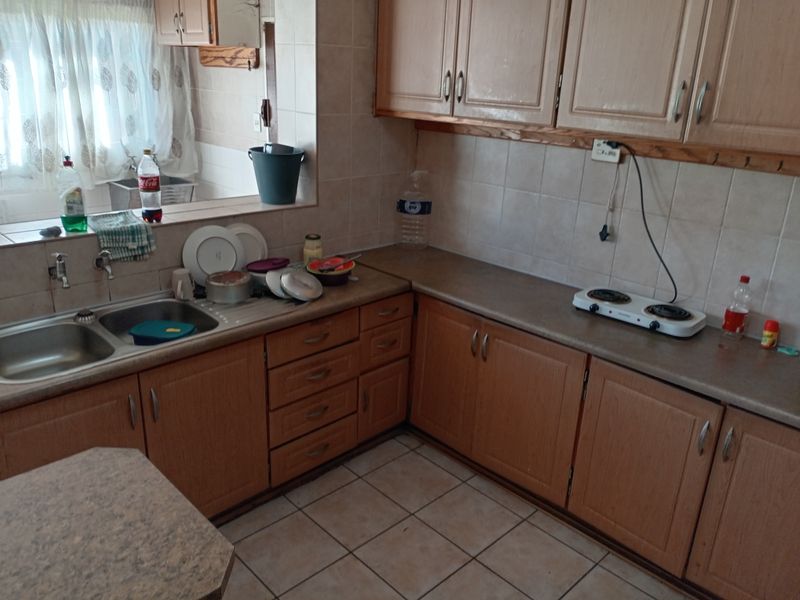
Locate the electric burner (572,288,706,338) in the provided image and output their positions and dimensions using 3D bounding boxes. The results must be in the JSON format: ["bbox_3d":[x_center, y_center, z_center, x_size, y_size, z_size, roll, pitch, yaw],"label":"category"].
[{"bbox_3d":[0.971,0.039,2.547,0.225,0.068,0.467,-16,27,-42],"label":"electric burner"}]

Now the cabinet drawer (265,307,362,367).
[{"bbox_3d":[-0.470,0.100,2.653,0.457,0.138,0.410,-16,27,-42],"label":"cabinet drawer"}]

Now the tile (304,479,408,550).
[{"bbox_3d":[-0.183,0.902,2.639,0.331,0.010,0.331,-16,27,-42],"label":"tile"}]

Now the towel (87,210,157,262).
[{"bbox_3d":[-1.156,-0.254,2.533,0.225,0.150,0.286,-16,27,-42],"label":"towel"}]

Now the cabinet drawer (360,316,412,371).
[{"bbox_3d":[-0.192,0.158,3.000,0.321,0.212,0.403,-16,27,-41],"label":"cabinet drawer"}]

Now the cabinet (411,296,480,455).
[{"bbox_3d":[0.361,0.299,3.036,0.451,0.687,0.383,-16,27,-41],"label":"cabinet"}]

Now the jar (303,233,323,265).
[{"bbox_3d":[-0.429,-0.238,3.040,0.089,0.147,0.089,2,20,-1],"label":"jar"}]

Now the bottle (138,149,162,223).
[{"bbox_3d":[-1.030,-0.472,2.564,0.092,0.294,0.092,-16,27,-42],"label":"bottle"}]

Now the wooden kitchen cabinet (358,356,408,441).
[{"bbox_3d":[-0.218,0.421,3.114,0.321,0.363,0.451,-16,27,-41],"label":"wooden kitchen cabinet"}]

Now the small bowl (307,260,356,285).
[{"bbox_3d":[-0.303,-0.119,2.803,0.215,0.080,0.215,2,20,-1],"label":"small bowl"}]

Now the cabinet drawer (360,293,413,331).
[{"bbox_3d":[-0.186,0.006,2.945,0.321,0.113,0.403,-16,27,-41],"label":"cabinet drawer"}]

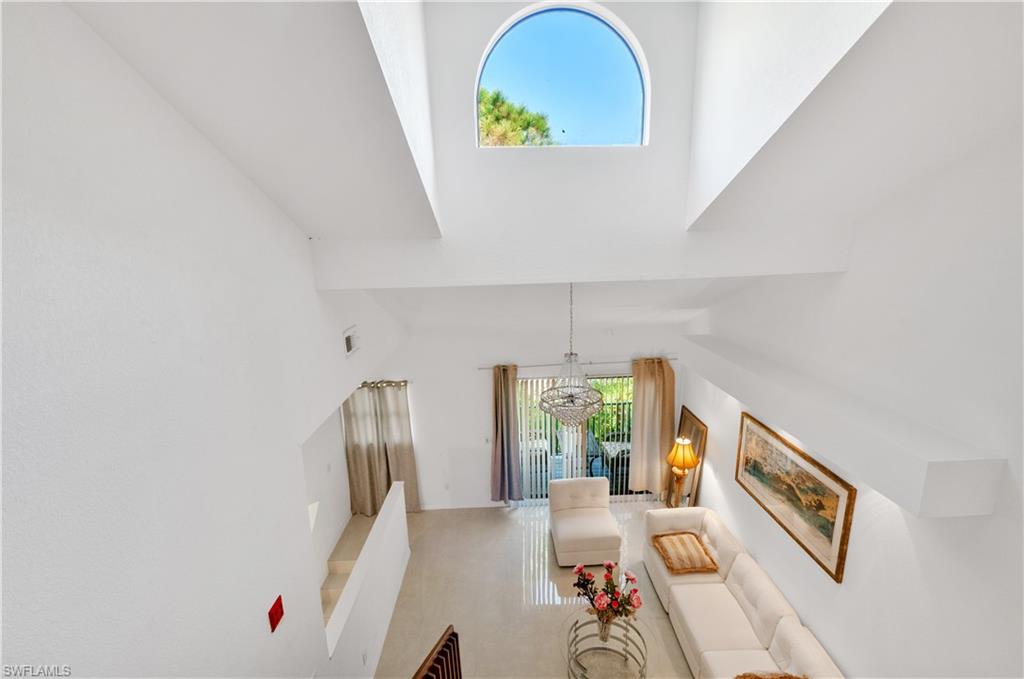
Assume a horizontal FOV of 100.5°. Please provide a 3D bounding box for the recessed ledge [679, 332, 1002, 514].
[{"bbox_3d":[2.745,0.532,4.518,0.500,0.399,3.812,-2,12,-1],"label":"recessed ledge"}]

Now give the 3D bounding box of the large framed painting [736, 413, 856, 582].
[{"bbox_3d":[2.998,1.604,4.730,0.048,0.967,1.789,-2,12,-1],"label":"large framed painting"}]

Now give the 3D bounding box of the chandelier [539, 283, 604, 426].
[{"bbox_3d":[0.539,0.134,3.839,0.604,1.411,0.604,-2,12,-1],"label":"chandelier"}]

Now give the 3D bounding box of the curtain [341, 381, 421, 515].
[{"bbox_3d":[-1.994,1.676,6.460,1.052,2.180,0.113,-2,12,-1],"label":"curtain"}]

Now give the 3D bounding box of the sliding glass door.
[{"bbox_3d":[1.120,1.590,6.647,2.317,2.116,0.109,-2,12,-1],"label":"sliding glass door"}]

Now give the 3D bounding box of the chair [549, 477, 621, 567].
[{"bbox_3d":[0.975,2.447,5.768,0.818,0.814,0.782,-2,12,-1],"label":"chair"}]

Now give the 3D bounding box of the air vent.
[{"bbox_3d":[-1.394,0.011,3.746,0.024,0.230,0.371,-2,12,-1],"label":"air vent"}]

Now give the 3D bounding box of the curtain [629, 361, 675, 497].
[{"bbox_3d":[2.159,1.402,6.535,0.717,2.277,0.113,-2,12,-1],"label":"curtain"}]

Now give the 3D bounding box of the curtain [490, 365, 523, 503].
[{"bbox_3d":[-0.094,1.460,6.475,0.496,2.245,0.113,-2,12,-1],"label":"curtain"}]

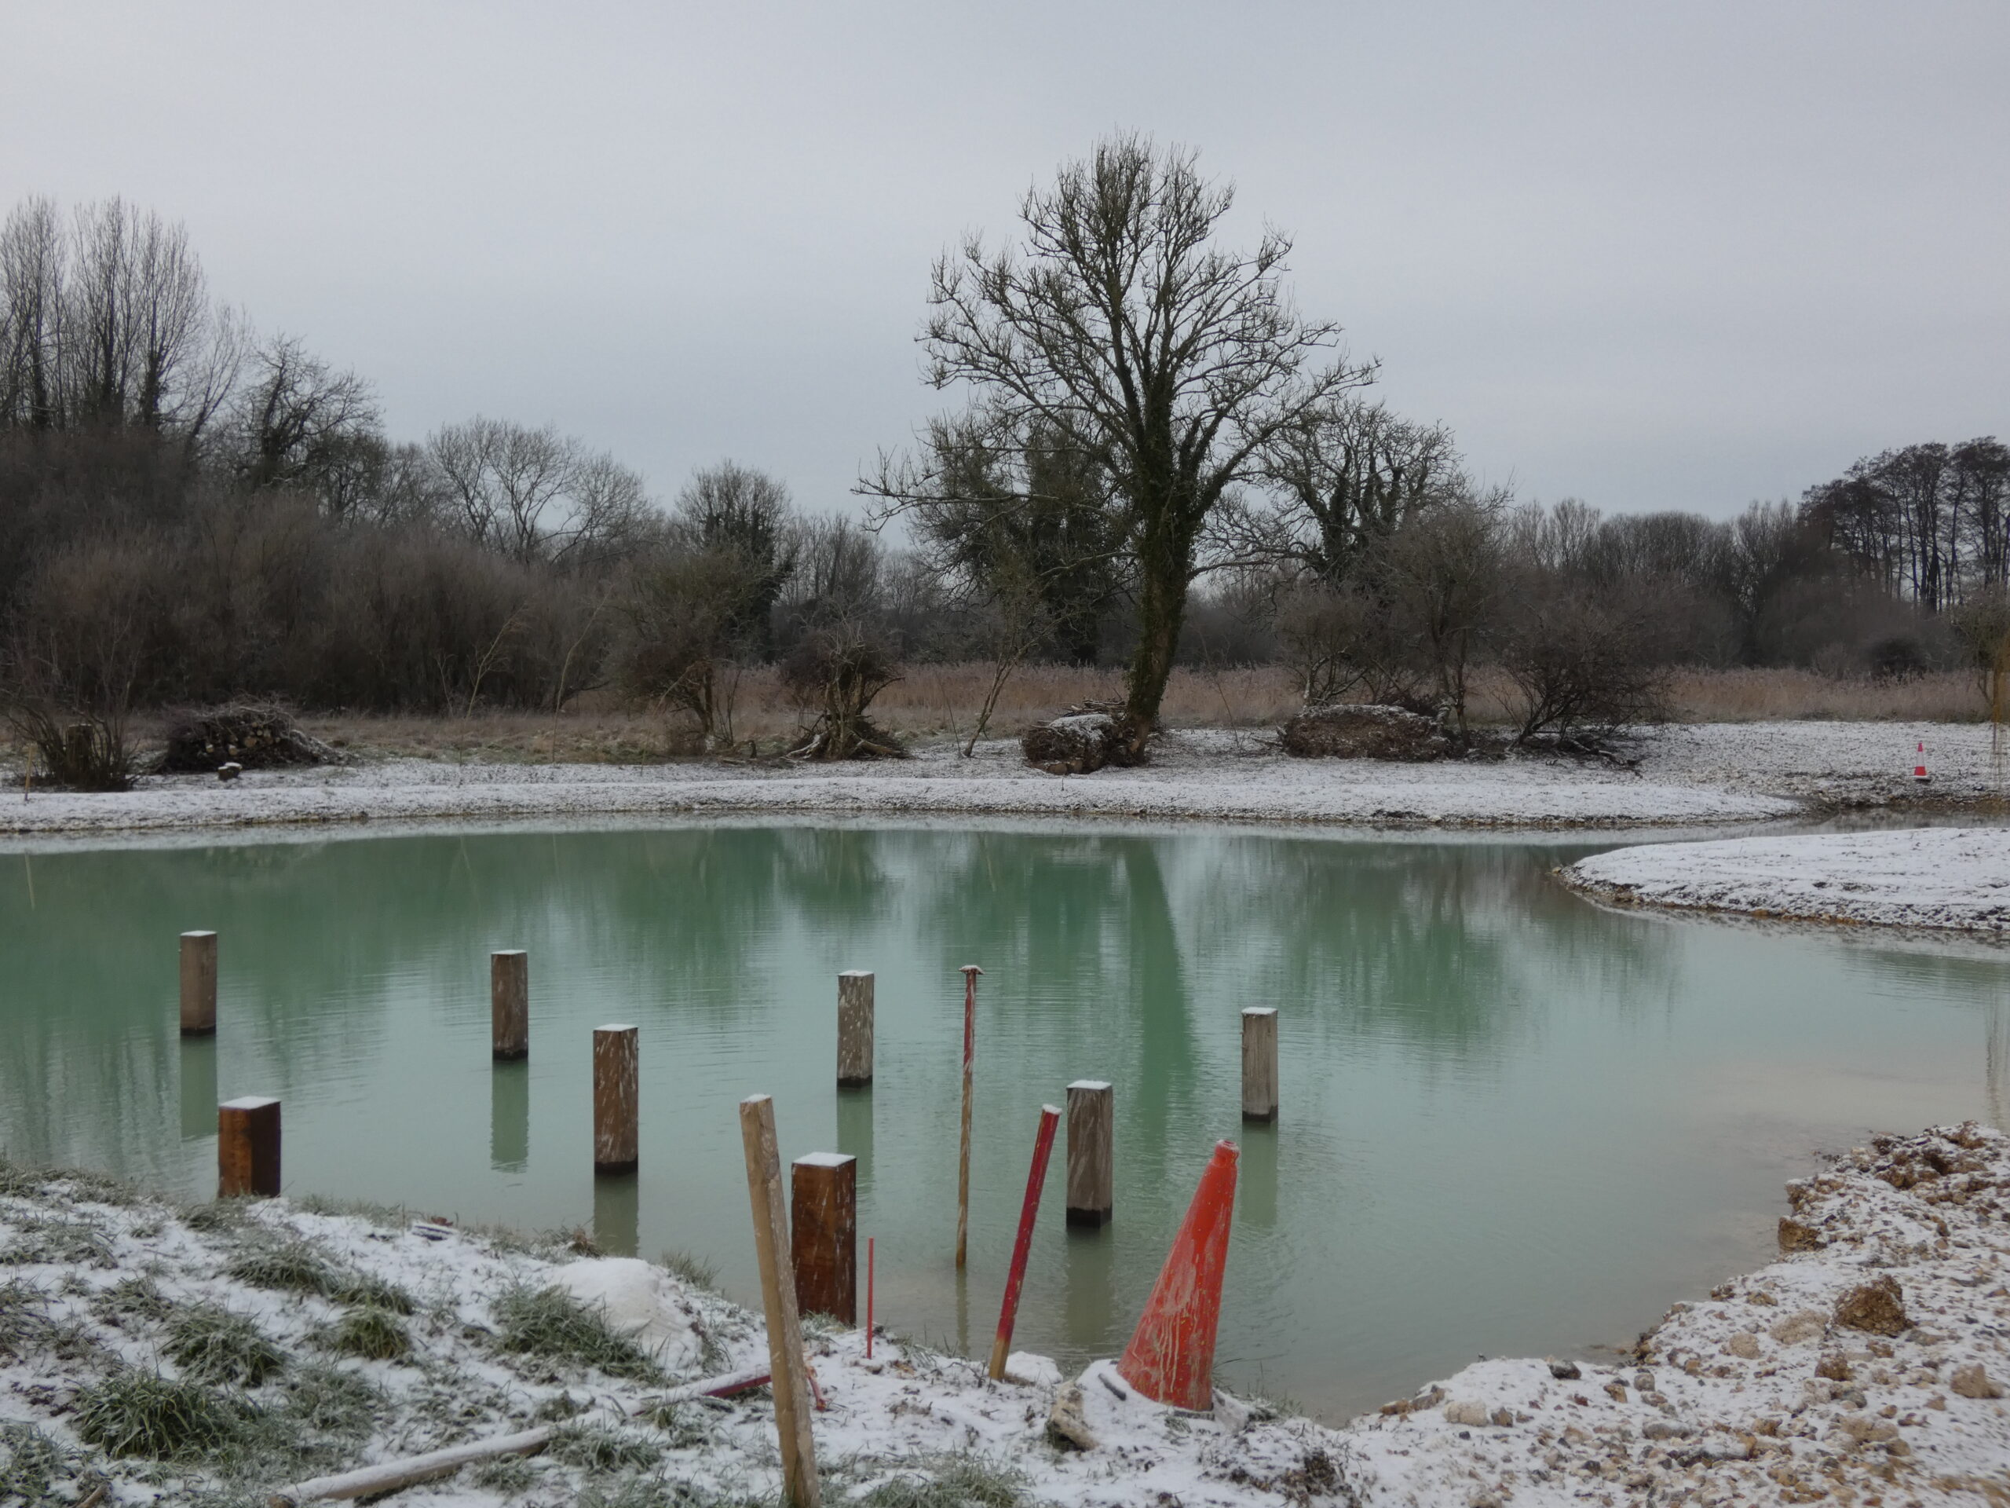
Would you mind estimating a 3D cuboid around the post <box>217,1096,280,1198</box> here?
[{"bbox_3d":[-2.736,1.451,8.005,0.148,0.355,0.148,1,2,24],"label":"post"}]

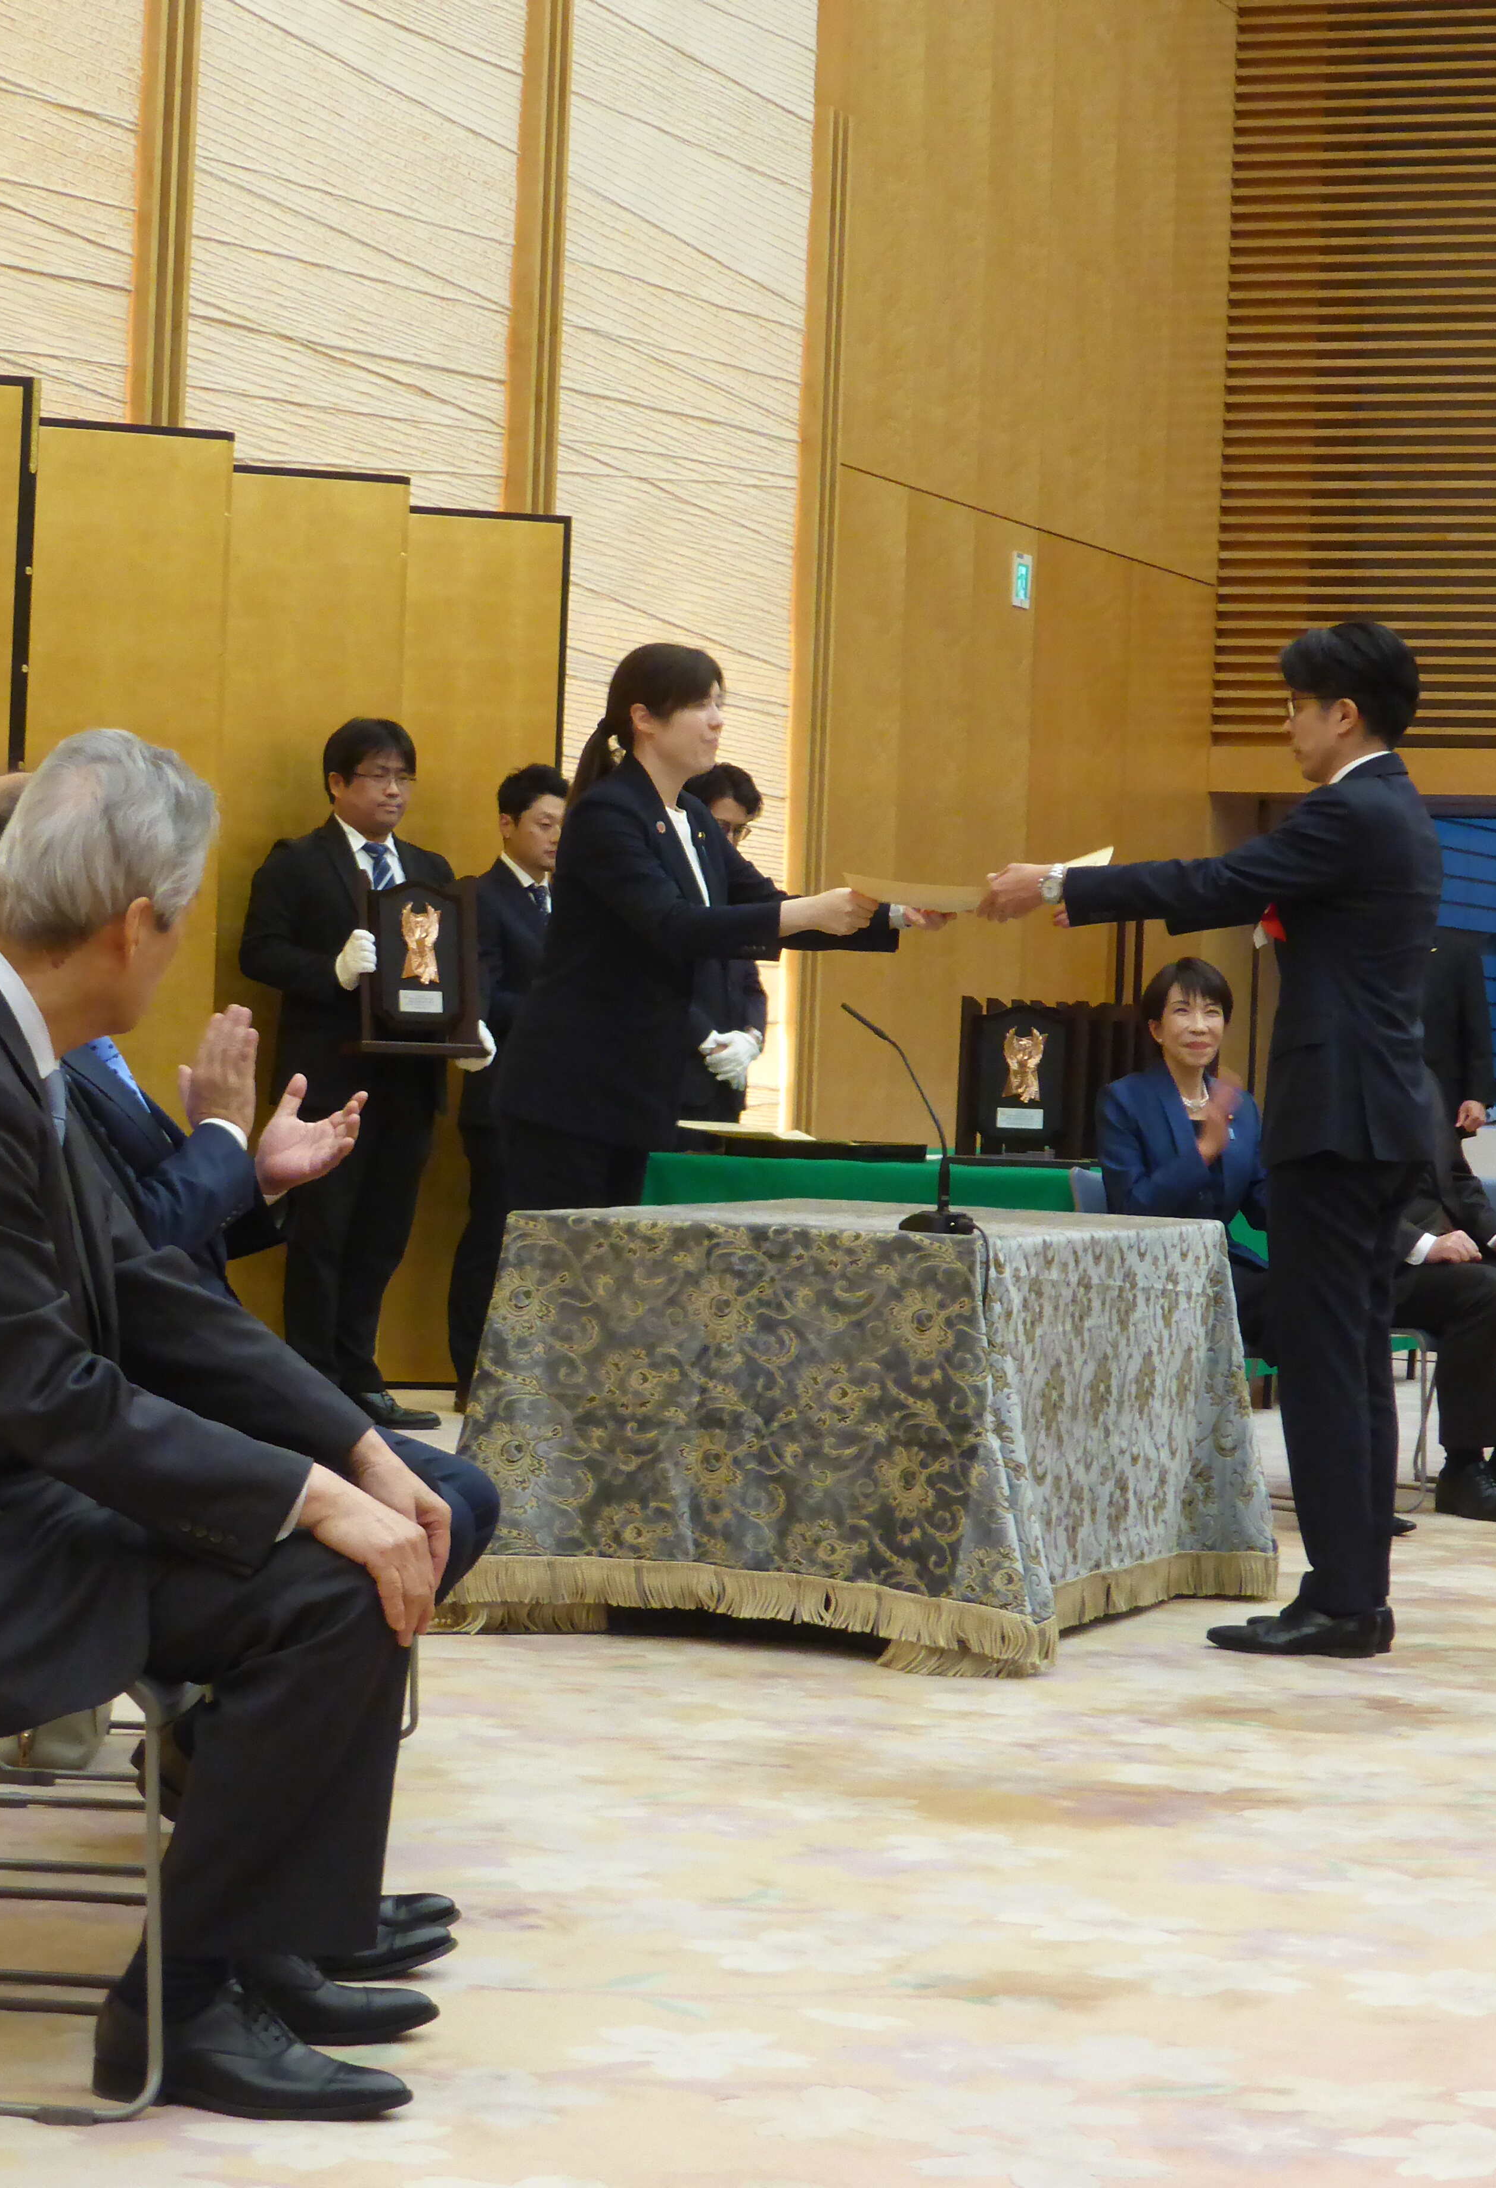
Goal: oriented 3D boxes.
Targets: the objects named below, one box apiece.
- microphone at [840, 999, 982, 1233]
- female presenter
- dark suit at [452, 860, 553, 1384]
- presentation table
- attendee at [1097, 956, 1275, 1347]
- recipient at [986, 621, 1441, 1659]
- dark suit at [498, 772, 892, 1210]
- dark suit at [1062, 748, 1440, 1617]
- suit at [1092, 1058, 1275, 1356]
[{"bbox_3d":[0.261,0.032,8.400,0.230,0.370,0.120,2,1,23],"label":"microphone"},{"bbox_3d":[-0.070,0.057,9.080,0.780,1.680,0.500,2,1,20],"label":"female presenter"},{"bbox_3d":[-0.614,0.073,13.450,0.480,1.380,0.330,1,1,-45],"label":"dark suit"},{"bbox_3d":[0.240,0.556,8.920,0.970,0.710,1.350,2,1,20],"label":"presentation table"},{"bbox_3d":[1.080,0.308,11.280,0.500,1.210,0.780,2,1,-41],"label":"attendee"},{"bbox_3d":[0.796,0.060,8.691,0.780,1.735,0.500,2,1,17],"label":"recipient"},{"bbox_3d":[-0.115,0.115,9.090,0.700,1.400,0.480,2,1,20],"label":"dark suit"},{"bbox_3d":[0.856,0.130,8.681,0.650,1.460,0.500,2,1,17],"label":"dark suit"},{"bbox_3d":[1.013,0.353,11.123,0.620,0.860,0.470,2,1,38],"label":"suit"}]

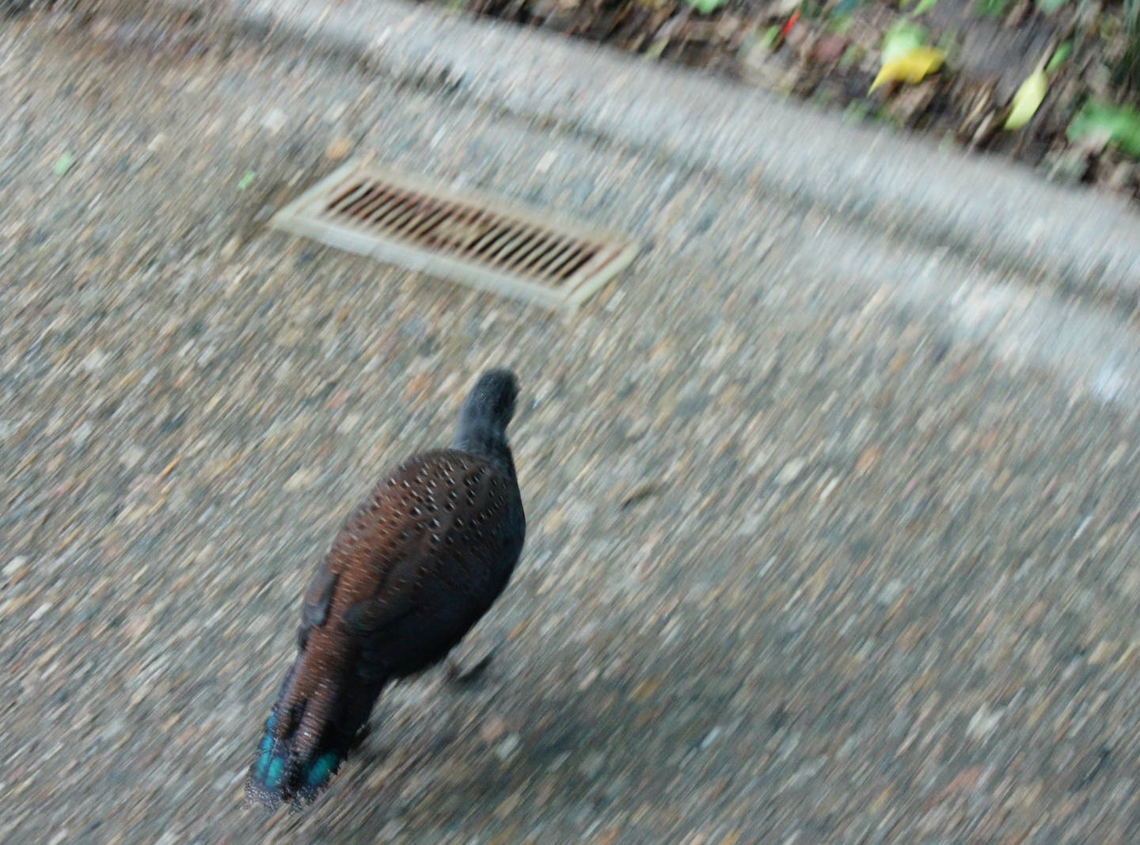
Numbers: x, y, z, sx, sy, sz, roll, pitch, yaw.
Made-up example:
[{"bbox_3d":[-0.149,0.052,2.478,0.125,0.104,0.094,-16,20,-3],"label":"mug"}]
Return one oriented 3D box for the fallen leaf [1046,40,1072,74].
[{"bbox_3d":[0.627,-0.469,3.699,0.022,0.020,0.075,17,33,19],"label":"fallen leaf"}]

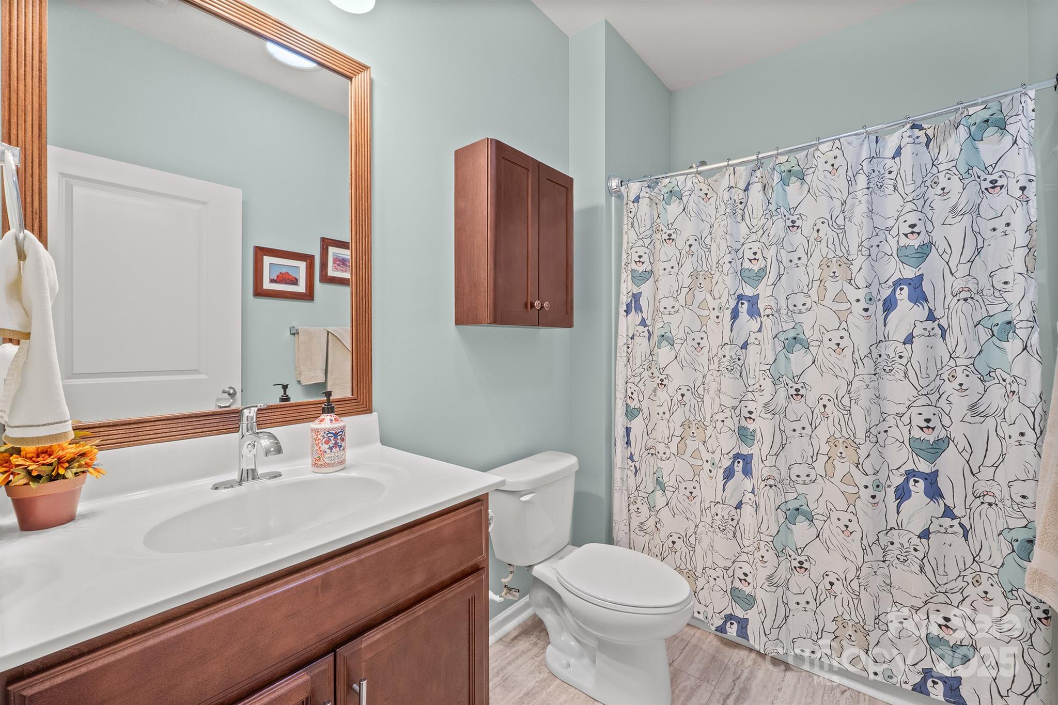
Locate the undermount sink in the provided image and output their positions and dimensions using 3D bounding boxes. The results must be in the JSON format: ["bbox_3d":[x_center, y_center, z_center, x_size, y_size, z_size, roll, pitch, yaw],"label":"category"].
[{"bbox_3d":[-0.499,0.371,0.880,0.335,0.130,0.420,1,2,40],"label":"undermount sink"}]

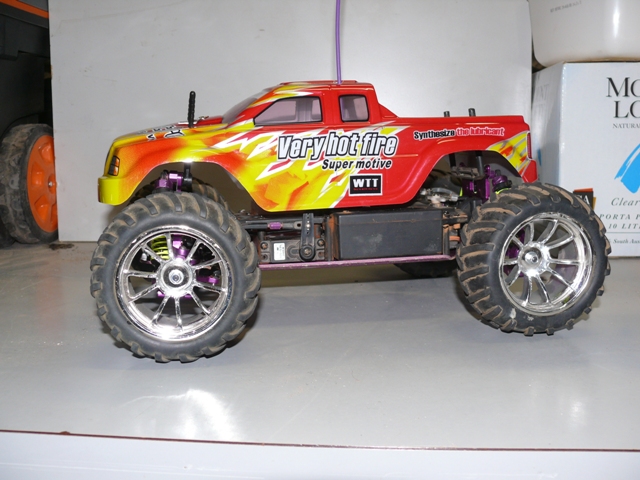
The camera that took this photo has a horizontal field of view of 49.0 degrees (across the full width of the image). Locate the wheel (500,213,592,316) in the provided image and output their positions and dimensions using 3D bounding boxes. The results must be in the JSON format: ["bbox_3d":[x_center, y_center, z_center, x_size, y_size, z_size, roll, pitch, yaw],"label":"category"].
[{"bbox_3d":[0.166,0.016,0.550,0.078,0.078,0.042,-2,7,-13],"label":"wheel"}]

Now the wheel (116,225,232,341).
[{"bbox_3d":[-0.099,0.026,0.483,0.078,0.078,0.042,-1,7,-8],"label":"wheel"}]

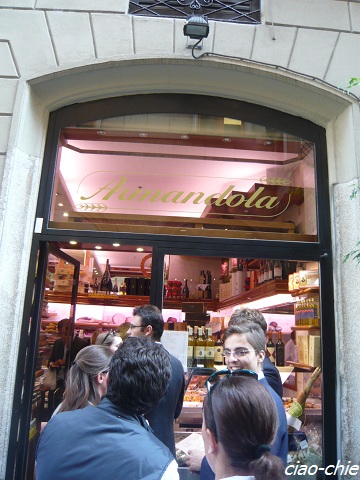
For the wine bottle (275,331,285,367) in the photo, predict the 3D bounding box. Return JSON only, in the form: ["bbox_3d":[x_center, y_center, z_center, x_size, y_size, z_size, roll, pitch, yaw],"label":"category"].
[{"bbox_3d":[0.894,0.976,3.481,0.075,0.307,0.075,3,-12,-2],"label":"wine bottle"}]

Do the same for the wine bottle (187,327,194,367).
[{"bbox_3d":[0.090,0.881,3.192,0.074,0.312,0.074,3,-12,-2],"label":"wine bottle"}]

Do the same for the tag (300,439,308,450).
[{"bbox_3d":[0.898,1.475,2.800,0.052,0.065,0.004,-11,-19,-7],"label":"tag"}]

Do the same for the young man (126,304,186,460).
[{"bbox_3d":[-0.252,1.275,2.270,0.500,1.770,0.350,12,-15,-36],"label":"young man"}]

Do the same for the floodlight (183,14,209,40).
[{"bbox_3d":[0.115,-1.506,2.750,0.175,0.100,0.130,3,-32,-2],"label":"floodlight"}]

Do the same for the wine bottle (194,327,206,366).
[{"bbox_3d":[0.169,0.877,3.172,0.074,0.314,0.074,3,-12,-2],"label":"wine bottle"}]

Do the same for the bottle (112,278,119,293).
[{"bbox_3d":[-1.267,0.898,7.629,0.080,0.285,0.080,3,-12,-2],"label":"bottle"}]

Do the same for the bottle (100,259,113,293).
[{"bbox_3d":[-1.415,0.706,7.567,0.220,0.661,0.220,3,-12,-2],"label":"bottle"}]

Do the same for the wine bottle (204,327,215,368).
[{"bbox_3d":[0.244,0.876,3.152,0.074,0.320,0.074,3,-12,-2],"label":"wine bottle"}]

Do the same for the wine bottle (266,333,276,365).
[{"bbox_3d":[0.817,0.978,3.500,0.075,0.299,0.075,3,-12,-2],"label":"wine bottle"}]

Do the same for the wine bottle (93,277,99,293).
[{"bbox_3d":[-1.650,0.894,7.632,0.080,0.314,0.080,3,-12,-2],"label":"wine bottle"}]

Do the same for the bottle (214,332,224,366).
[{"bbox_3d":[0.343,0.950,3.409,0.075,0.298,0.075,3,-12,-2],"label":"bottle"}]

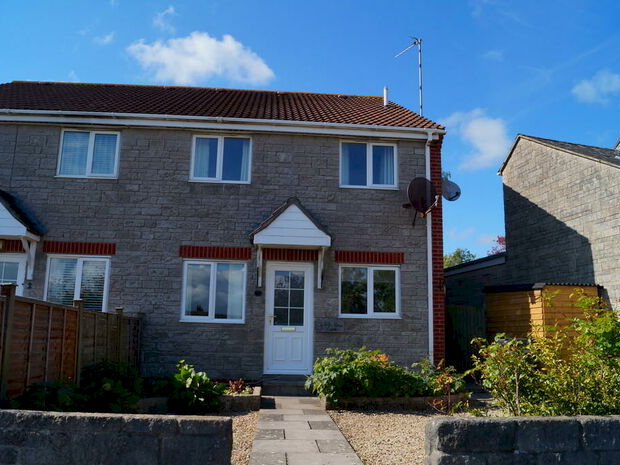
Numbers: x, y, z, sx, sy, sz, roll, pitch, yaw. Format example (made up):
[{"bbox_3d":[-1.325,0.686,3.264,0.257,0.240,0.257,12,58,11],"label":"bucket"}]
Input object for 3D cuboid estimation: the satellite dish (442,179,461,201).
[{"bbox_3d":[2.906,-0.843,10.830,0.460,0.460,0.380,9,-14,-35],"label":"satellite dish"}]

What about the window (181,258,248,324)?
[{"bbox_3d":[-1.823,1.125,10.014,1.206,1.165,0.100,2,-8,-3],"label":"window"}]

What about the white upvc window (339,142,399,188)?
[{"bbox_3d":[1.171,-1.327,10.363,1.156,0.973,0.100,2,-11,-3],"label":"white upvc window"}]

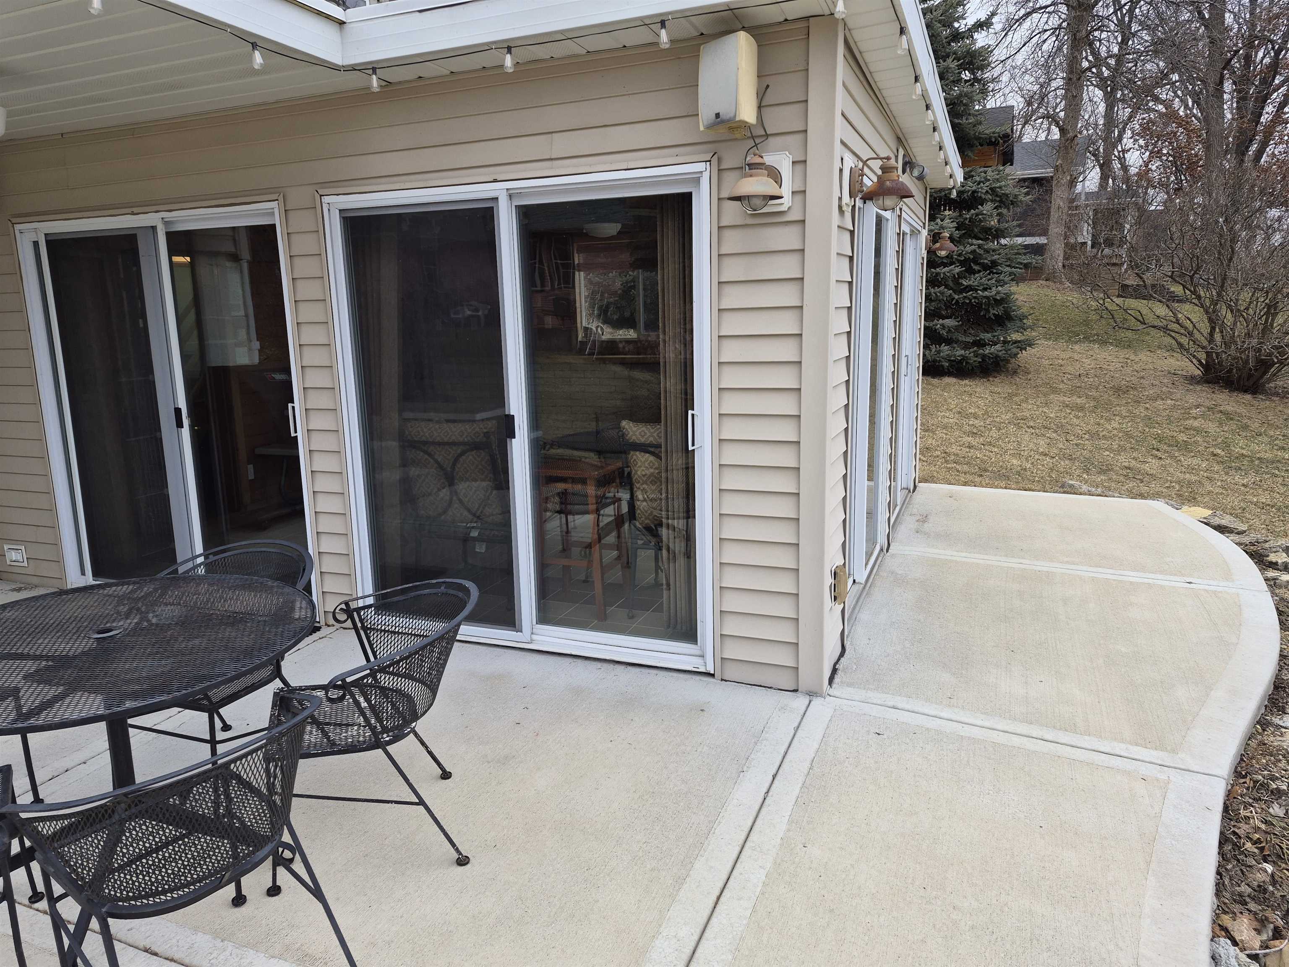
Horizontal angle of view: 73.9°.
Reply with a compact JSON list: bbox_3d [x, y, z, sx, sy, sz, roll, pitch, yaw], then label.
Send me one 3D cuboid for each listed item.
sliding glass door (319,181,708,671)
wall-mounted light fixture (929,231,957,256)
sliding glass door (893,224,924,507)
[{"bbox_3d":[-0.567,-0.251,3.735,1.810,2.010,0.100,3,12,22],"label":"sliding glass door"},{"bbox_3d":[2.348,-1.885,6.750,0.240,0.207,0.205,3,12,22],"label":"wall-mounted light fixture"},{"bbox_3d":[1.831,-0.775,6.084,0.100,2.020,1.540,3,12,22],"label":"sliding glass door"}]

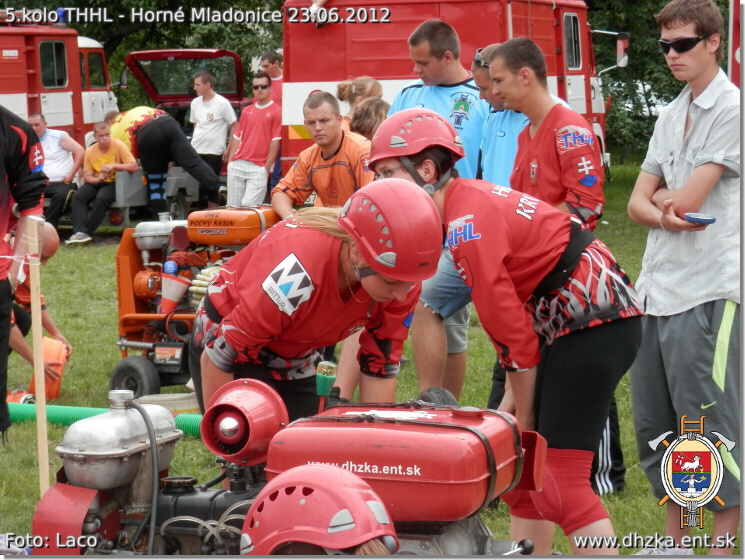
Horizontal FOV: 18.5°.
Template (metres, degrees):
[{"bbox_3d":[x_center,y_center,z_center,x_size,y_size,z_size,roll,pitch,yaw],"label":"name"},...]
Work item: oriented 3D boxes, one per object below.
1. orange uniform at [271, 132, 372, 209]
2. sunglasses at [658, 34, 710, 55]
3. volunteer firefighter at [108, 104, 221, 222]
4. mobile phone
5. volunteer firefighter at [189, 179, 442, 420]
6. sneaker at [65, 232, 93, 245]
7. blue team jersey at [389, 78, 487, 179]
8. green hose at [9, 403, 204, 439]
[{"bbox_3d":[-0.220,-0.382,10.700,0.490,0.630,0.340,1,4,12],"label":"orange uniform"},{"bbox_3d":[0.970,-0.730,7.050,0.145,0.050,0.150,3,15,33],"label":"sunglasses"},{"bbox_3d":[-1.840,-0.902,20.300,1.000,1.270,0.580,3,5,37],"label":"volunteer firefighter"},{"bbox_3d":[0.998,-0.187,6.950,0.103,0.018,0.050,1,16,2],"label":"mobile phone"},{"bbox_3d":[-0.158,0.389,5.676,0.520,1.280,0.700,-3,5,-41],"label":"volunteer firefighter"},{"bbox_3d":[-2.704,-0.382,21.000,0.275,0.110,0.100,-3,5,-38],"label":"sneaker"},{"bbox_3d":[0.268,-0.447,8.750,0.470,0.690,0.280,1,4,14],"label":"blue team jersey"},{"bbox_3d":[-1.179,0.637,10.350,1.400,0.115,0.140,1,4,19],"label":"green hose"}]

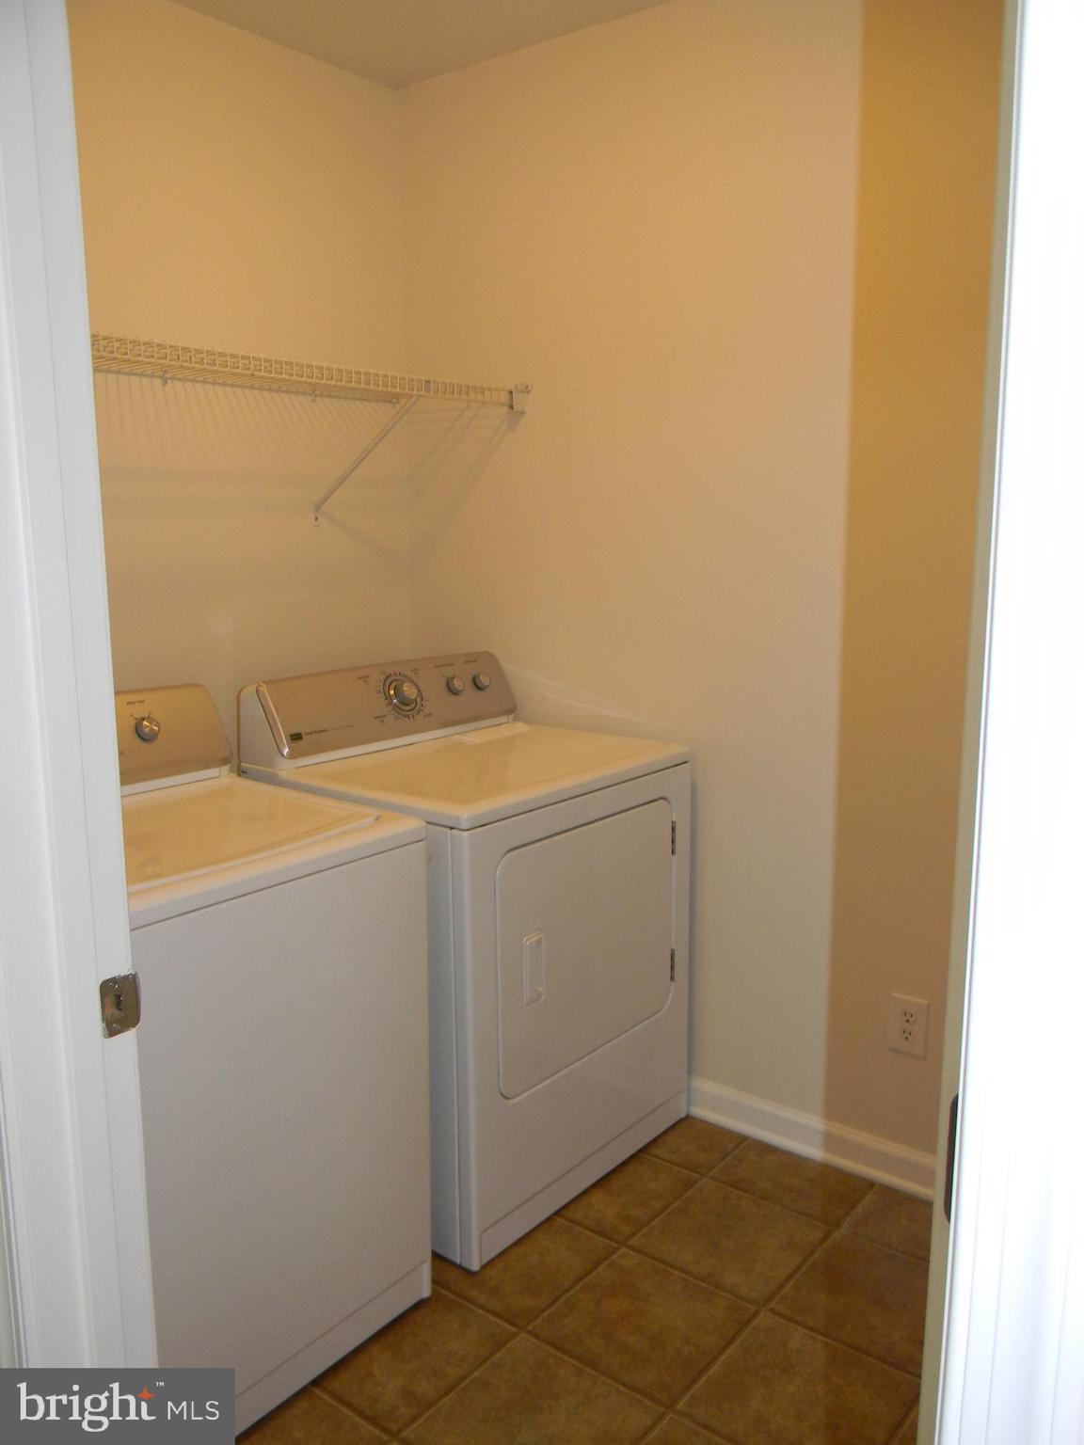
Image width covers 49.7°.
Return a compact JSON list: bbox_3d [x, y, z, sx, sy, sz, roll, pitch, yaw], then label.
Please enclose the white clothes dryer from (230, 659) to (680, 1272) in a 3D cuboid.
[{"bbox_3d":[-0.157,0.430,2.601,0.673,1.075,0.730,8,13,39],"label":"white clothes dryer"}]

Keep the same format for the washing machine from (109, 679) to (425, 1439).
[{"bbox_3d":[-0.670,0.537,2.002,0.668,1.085,0.683,8,13,39],"label":"washing machine"}]

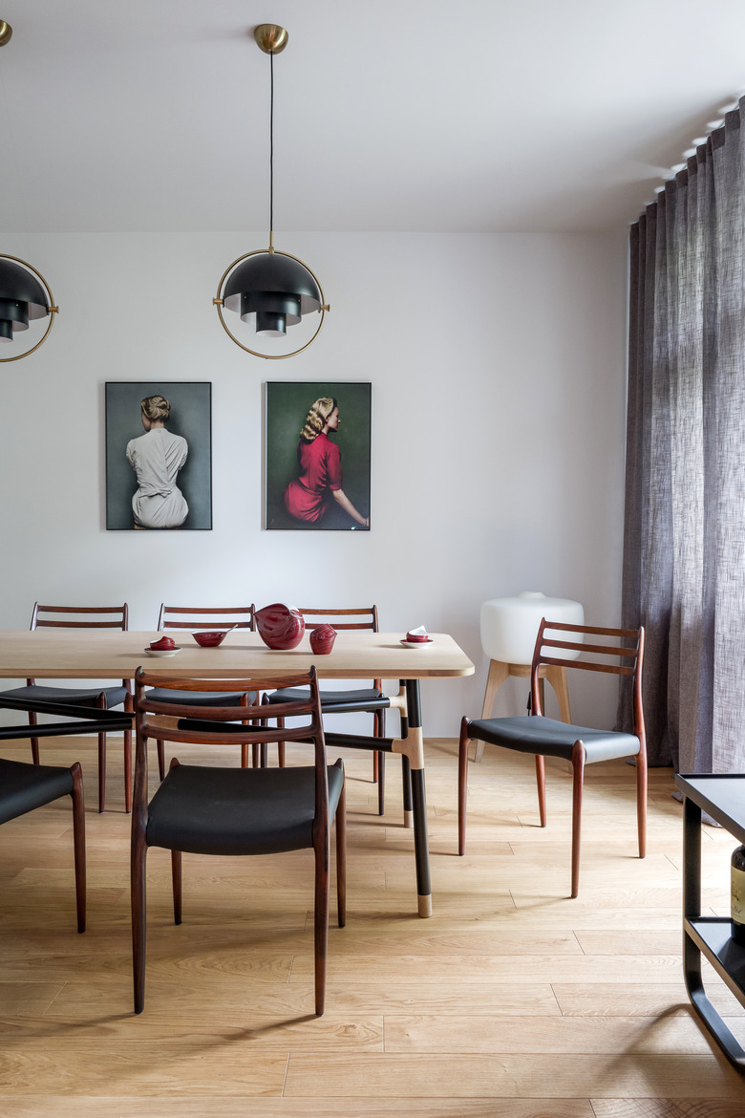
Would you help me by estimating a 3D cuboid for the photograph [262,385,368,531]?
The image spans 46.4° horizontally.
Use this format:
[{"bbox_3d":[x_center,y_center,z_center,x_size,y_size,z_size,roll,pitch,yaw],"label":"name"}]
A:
[{"bbox_3d":[-0.291,-0.555,4.733,0.568,0.800,0.030,0,1,0],"label":"photograph"}]

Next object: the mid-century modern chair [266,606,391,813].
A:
[{"bbox_3d":[-0.193,0.610,3.670,0.495,0.800,0.505,0,1,0],"label":"mid-century modern chair"}]

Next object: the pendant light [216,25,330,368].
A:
[{"bbox_3d":[-0.333,-1.192,2.858,0.385,1.069,0.335,0,1,-13],"label":"pendant light"}]

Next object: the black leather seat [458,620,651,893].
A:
[{"bbox_3d":[0.635,0.625,2.980,0.505,0.800,0.495,-1,2,-43],"label":"black leather seat"}]

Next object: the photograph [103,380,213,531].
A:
[{"bbox_3d":[-1.157,-0.556,4.733,0.573,0.800,0.030,0,1,0],"label":"photograph"}]

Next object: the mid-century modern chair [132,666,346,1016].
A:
[{"bbox_3d":[-0.327,0.644,2.209,0.495,0.800,0.505,0,1,2],"label":"mid-century modern chair"}]

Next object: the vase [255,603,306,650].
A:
[{"bbox_3d":[-0.307,0.223,2.876,0.171,0.149,0.152,0,1,0],"label":"vase"}]

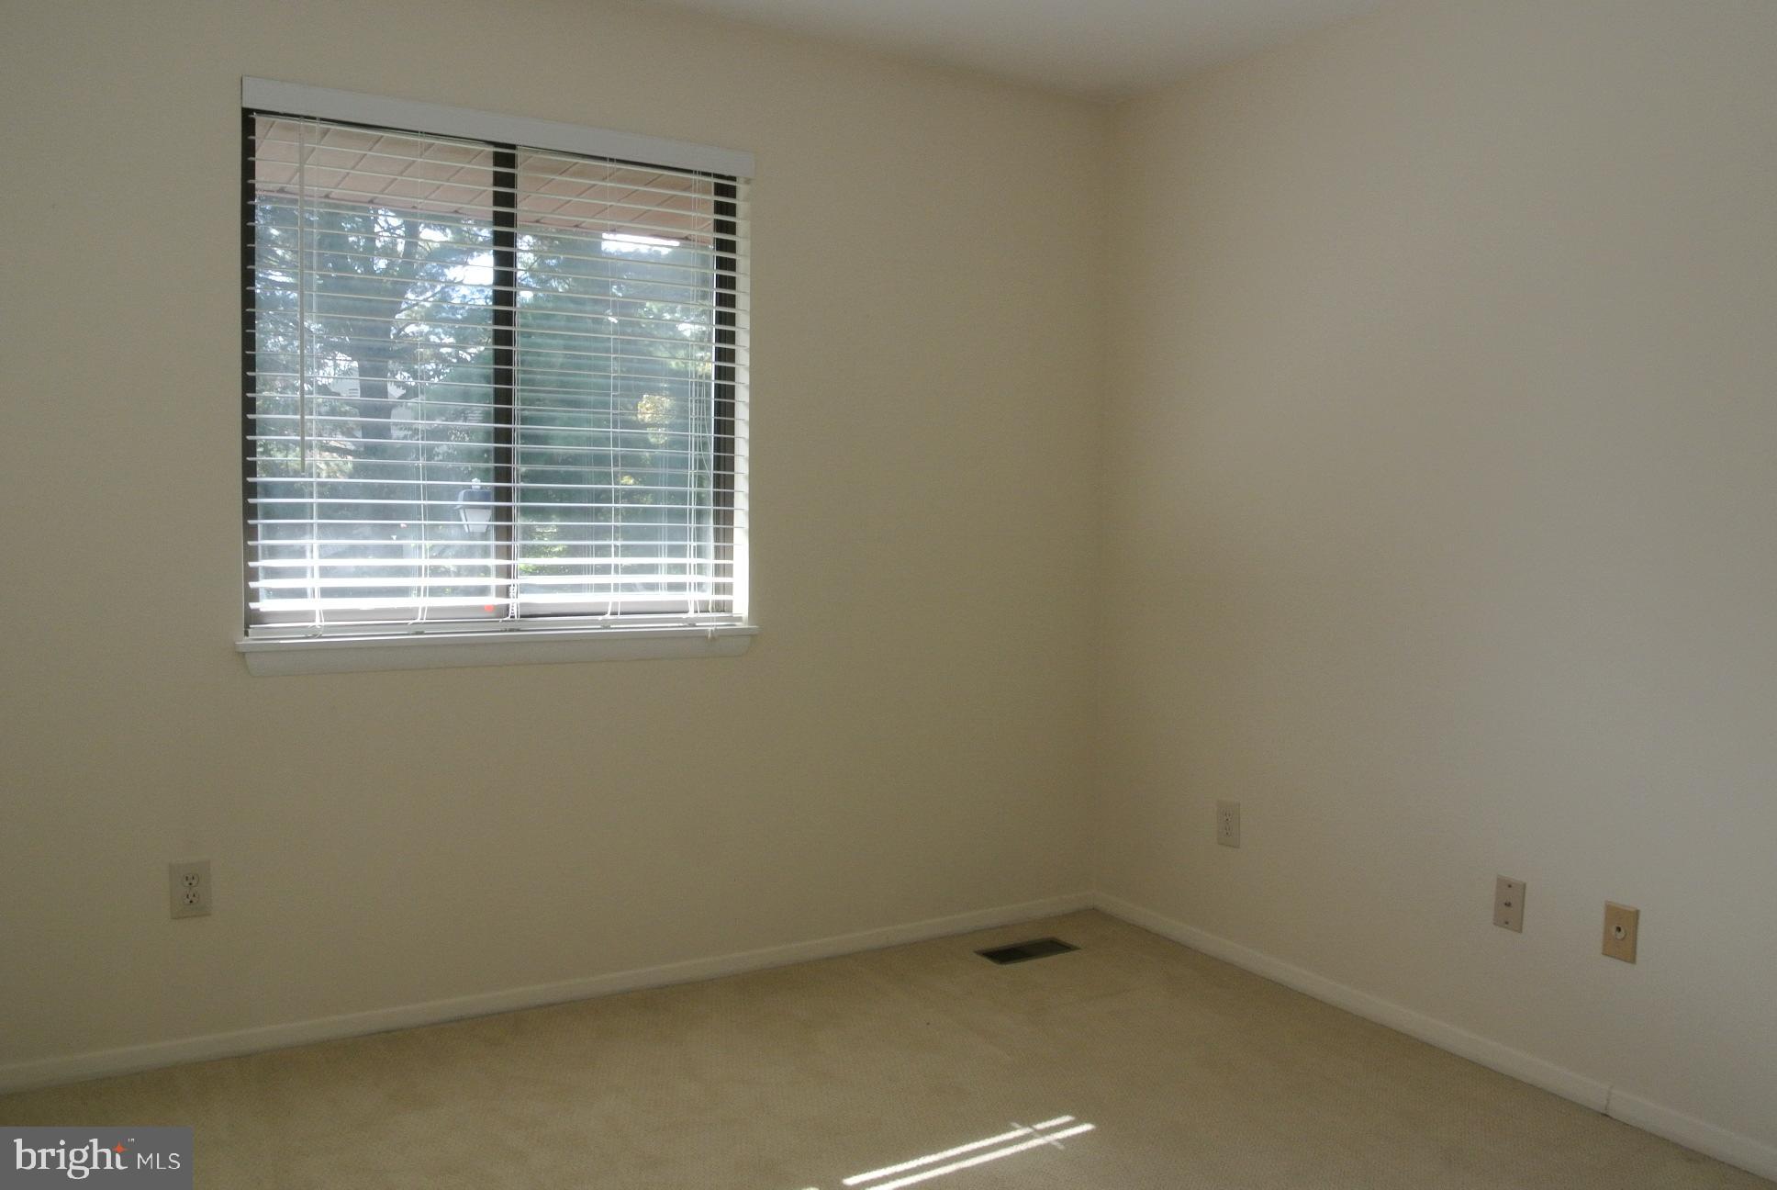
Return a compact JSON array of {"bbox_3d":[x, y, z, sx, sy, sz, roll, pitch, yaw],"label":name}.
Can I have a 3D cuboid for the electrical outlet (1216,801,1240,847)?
[{"bbox_3d":[0.935,0.629,3.666,0.007,0.120,0.077,-1,3,-30],"label":"electrical outlet"}]

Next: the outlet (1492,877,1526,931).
[{"bbox_3d":[1.365,0.678,2.932,0.007,0.114,0.070,-1,3,-30],"label":"outlet"}]

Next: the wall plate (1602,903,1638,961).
[{"bbox_3d":[1.491,0.687,2.717,0.008,0.114,0.070,-1,3,-30],"label":"wall plate"}]

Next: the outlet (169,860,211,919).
[{"bbox_3d":[-1.507,0.636,2.882,0.076,0.119,0.007,-1,3,-30],"label":"outlet"}]

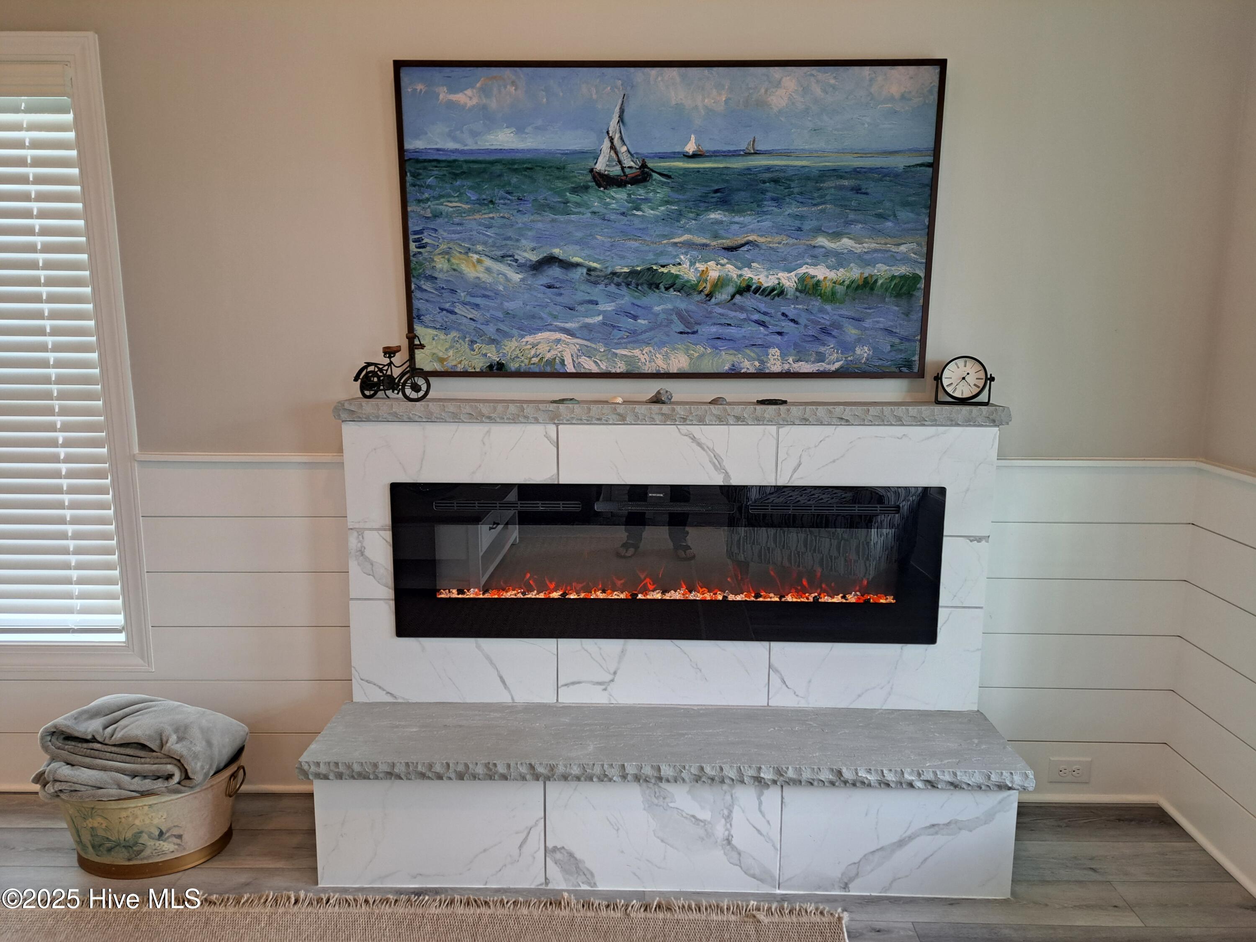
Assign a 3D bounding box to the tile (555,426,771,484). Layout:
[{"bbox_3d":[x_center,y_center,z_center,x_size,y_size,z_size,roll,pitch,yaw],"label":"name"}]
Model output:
[{"bbox_3d":[0.107,-0.044,2.402,0.601,0.169,0.014,0,9,1],"label":"tile"}]

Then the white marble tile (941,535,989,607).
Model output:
[{"bbox_3d":[0.933,0.282,2.437,0.143,0.204,0.014,0,9,1],"label":"white marble tile"}]

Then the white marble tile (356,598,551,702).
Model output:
[{"bbox_3d":[-0.493,0.516,2.490,0.593,0.302,0.012,1,9,1],"label":"white marble tile"}]

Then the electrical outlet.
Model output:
[{"bbox_3d":[1.359,0.922,2.681,0.125,0.081,0.010,1,9,1],"label":"electrical outlet"}]

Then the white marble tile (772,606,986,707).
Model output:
[{"bbox_3d":[0.702,0.527,2.466,0.595,0.302,0.012,1,9,1],"label":"white marble tile"}]

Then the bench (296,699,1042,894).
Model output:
[{"bbox_3d":[0.090,0.884,2.344,1.810,0.374,0.368,1,9,1],"label":"bench"}]

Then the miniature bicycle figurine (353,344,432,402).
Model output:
[{"bbox_3d":[-0.655,-0.286,2.400,0.255,0.184,0.085,6,10,31],"label":"miniature bicycle figurine"}]

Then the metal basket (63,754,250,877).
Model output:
[{"bbox_3d":[-1.331,0.926,2.446,0.502,0.262,0.409,0,9,-2],"label":"metal basket"}]

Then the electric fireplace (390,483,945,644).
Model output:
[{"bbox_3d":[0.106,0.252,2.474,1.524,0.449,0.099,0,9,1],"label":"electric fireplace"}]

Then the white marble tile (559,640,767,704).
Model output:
[{"bbox_3d":[0.104,0.578,2.503,0.601,0.199,0.014,0,9,1],"label":"white marble tile"}]

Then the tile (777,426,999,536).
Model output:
[{"bbox_3d":[0.705,0.028,2.390,0.595,0.300,0.012,1,9,1],"label":"tile"}]

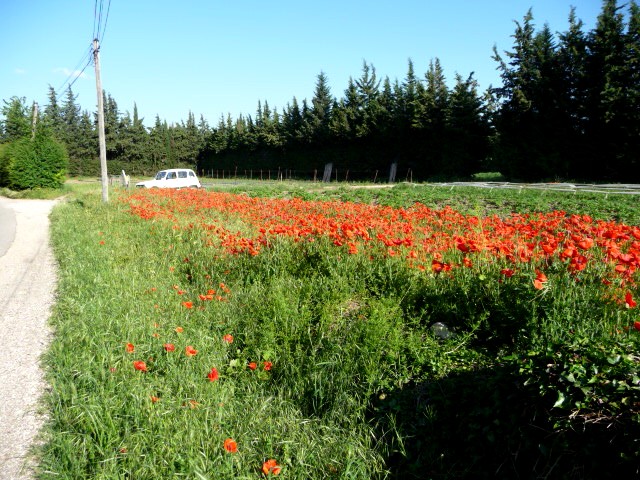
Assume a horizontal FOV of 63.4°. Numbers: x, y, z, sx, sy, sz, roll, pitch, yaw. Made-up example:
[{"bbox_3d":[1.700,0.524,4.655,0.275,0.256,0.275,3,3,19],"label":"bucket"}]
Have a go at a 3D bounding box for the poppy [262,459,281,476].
[{"bbox_3d":[-0.196,0.917,2.088,0.073,0.058,0.073,0,8,0],"label":"poppy"}]

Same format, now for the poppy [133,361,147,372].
[{"bbox_3d":[-1.097,0.768,3.145,0.077,0.060,0.077,0,8,0],"label":"poppy"}]

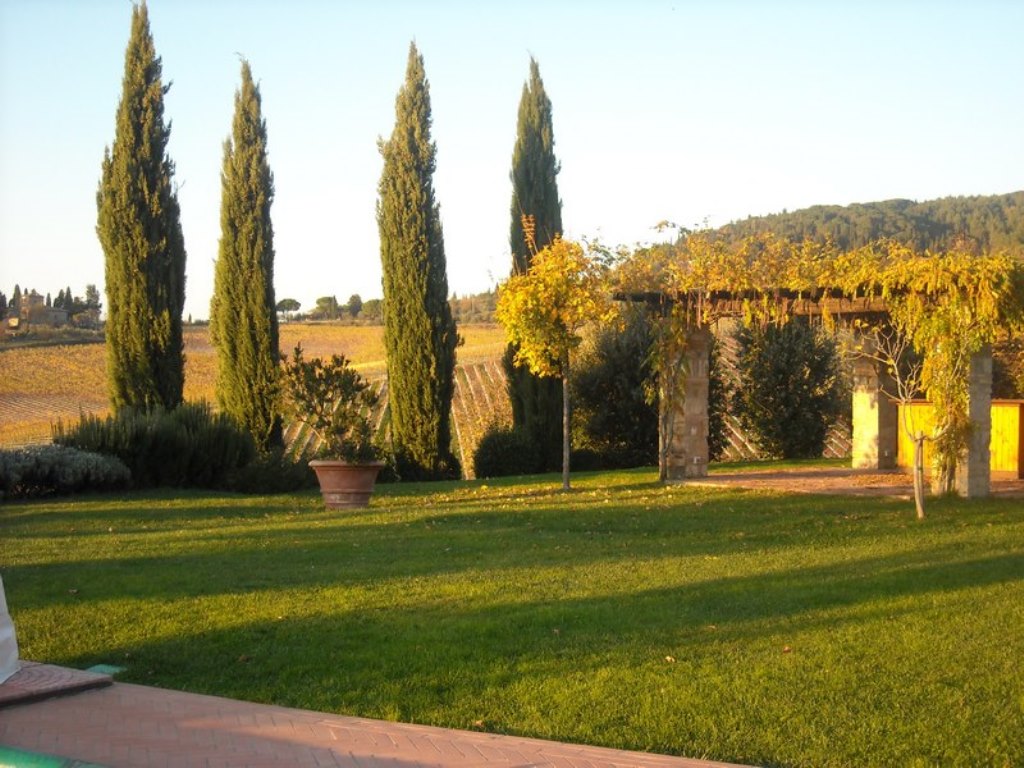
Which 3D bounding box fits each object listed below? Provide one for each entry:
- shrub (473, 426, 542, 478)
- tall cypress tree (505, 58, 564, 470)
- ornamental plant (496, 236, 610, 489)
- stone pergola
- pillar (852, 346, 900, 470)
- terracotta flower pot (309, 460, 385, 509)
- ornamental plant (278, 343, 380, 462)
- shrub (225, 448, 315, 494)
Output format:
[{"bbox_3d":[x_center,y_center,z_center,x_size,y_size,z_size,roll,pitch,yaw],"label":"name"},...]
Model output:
[{"bbox_3d":[-0.070,1.056,24.800,1.080,0.800,1.050,0,0,0],"label":"shrub"},{"bbox_3d":[0.382,-1.937,26.000,0.950,6.750,0.950,0,0,0],"label":"tall cypress tree"},{"bbox_3d":[0.546,-0.276,21.000,1.500,3.330,1.400,0,0,0],"label":"ornamental plant"},{"bbox_3d":[5.850,0.021,23.392,5.200,2.800,5.600,0,0,-40],"label":"stone pergola"},{"bbox_3d":[6.071,0.297,26.661,0.510,2.240,0.510,0,0,-40],"label":"pillar"},{"bbox_3d":[-1.896,1.148,18.300,0.860,0.545,0.860,0,0,0],"label":"terracotta flower pot"},{"bbox_3d":[-2.068,0.223,18.300,1.130,1.350,1.050,0,0,0],"label":"ornamental plant"},{"bbox_3d":[-3.203,1.149,21.100,1.220,0.600,1.050,0,0,0],"label":"shrub"}]

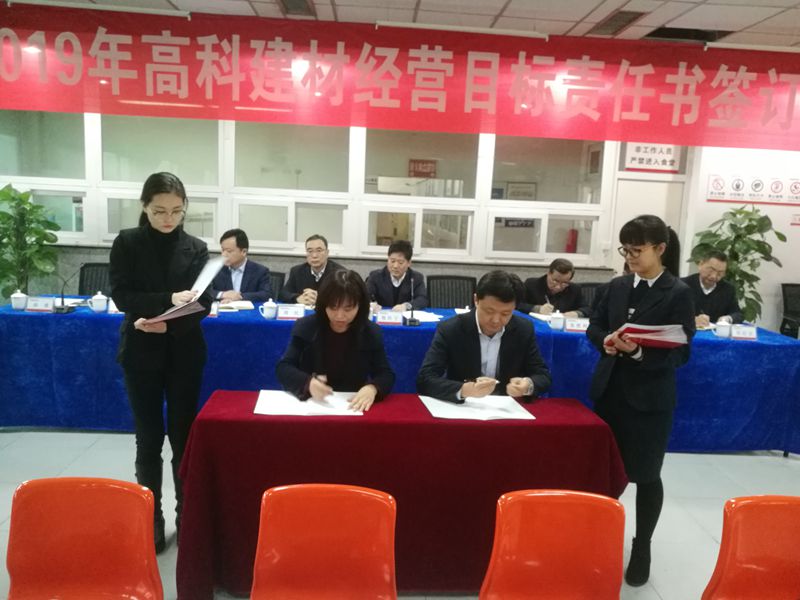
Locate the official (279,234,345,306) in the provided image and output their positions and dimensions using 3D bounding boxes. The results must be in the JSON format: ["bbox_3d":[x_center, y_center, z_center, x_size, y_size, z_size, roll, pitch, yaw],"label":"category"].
[{"bbox_3d":[-0.729,0.129,5.150,0.530,1.330,0.680,2,9,-3],"label":"official"}]

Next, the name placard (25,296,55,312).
[{"bbox_3d":[-2.431,0.024,4.225,0.200,0.100,0.070,2,9,-5],"label":"name placard"}]

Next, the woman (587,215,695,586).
[{"bbox_3d":[0.993,0.427,2.644,0.440,1.570,0.340,11,11,43],"label":"woman"}]

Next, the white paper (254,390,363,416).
[{"bbox_3d":[-0.384,0.427,2.619,0.420,0.010,0.300,2,9,-6],"label":"white paper"}]

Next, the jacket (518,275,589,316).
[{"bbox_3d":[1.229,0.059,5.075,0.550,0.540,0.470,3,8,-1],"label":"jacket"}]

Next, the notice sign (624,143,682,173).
[{"bbox_3d":[2.886,-1.641,7.078,0.600,0.360,0.015,2,8,-4],"label":"notice sign"}]

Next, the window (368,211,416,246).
[{"bbox_3d":[-0.074,-0.798,7.014,0.540,0.400,0.040,2,9,-3],"label":"window"}]

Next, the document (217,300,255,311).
[{"bbox_3d":[-1.195,0.036,4.517,0.300,0.030,0.230,2,8,-4],"label":"document"}]

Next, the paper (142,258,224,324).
[{"bbox_3d":[-0.819,-0.037,2.333,0.310,0.250,0.240,1,8,-15],"label":"paper"}]

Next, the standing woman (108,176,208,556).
[{"bbox_3d":[-1.037,0.296,2.761,0.440,1.680,0.380,-1,9,-22],"label":"standing woman"}]

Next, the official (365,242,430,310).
[{"bbox_3d":[-0.035,0.179,5.004,0.500,1.300,0.750,2,8,-4],"label":"official"}]

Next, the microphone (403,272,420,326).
[{"bbox_3d":[0.084,0.005,4.167,0.120,0.320,0.150,2,8,-4],"label":"microphone"}]

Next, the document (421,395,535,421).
[{"bbox_3d":[0.314,0.437,2.588,0.420,0.012,0.297,2,8,-7],"label":"document"}]

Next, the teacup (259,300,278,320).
[{"bbox_3d":[-0.915,0.060,4.341,0.125,0.137,0.095,2,9,-3],"label":"teacup"}]

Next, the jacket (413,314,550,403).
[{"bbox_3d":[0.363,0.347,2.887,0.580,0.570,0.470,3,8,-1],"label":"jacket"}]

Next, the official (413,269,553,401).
[{"bbox_3d":[0.373,0.519,2.931,0.600,1.320,0.700,3,9,0],"label":"official"}]

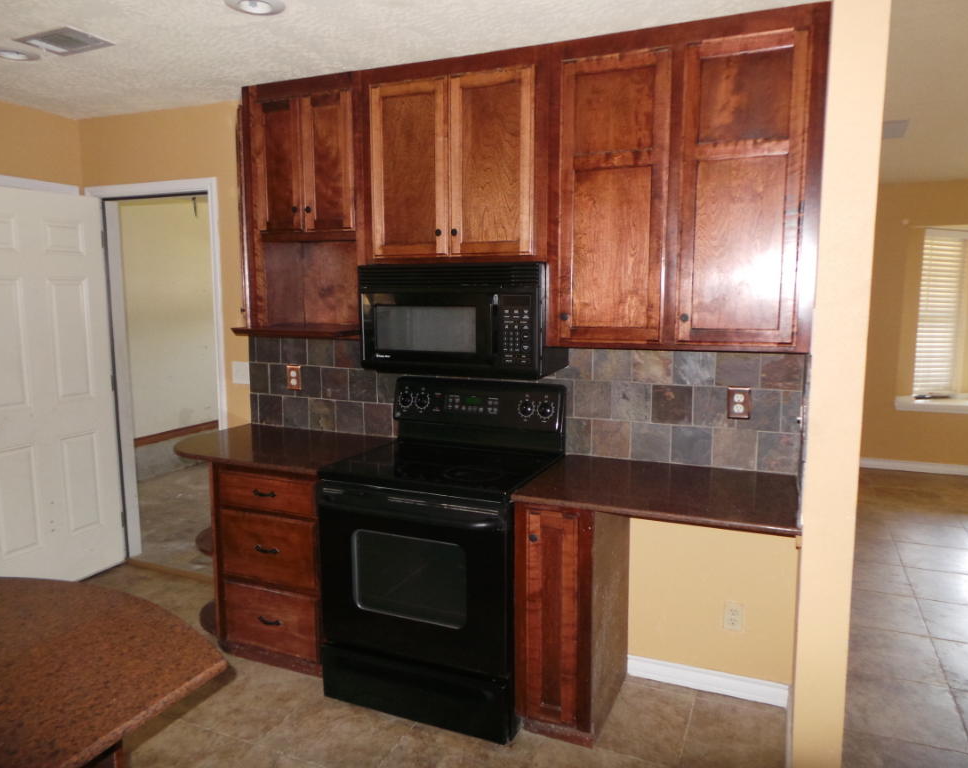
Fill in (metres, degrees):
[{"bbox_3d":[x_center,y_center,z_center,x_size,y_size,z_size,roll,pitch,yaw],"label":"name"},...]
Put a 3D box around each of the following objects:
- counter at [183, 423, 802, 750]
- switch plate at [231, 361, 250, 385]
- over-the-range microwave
[{"bbox_3d":[-0.141,0.764,2.767,2.542,0.918,0.605,3,9,23],"label":"counter"},{"bbox_3d":[-1.220,-0.055,3.446,0.115,0.115,0.009,3,9,23],"label":"switch plate"},{"bbox_3d":[-0.074,-0.264,2.710,0.752,0.405,0.383,3,9,23],"label":"over-the-range microwave"}]

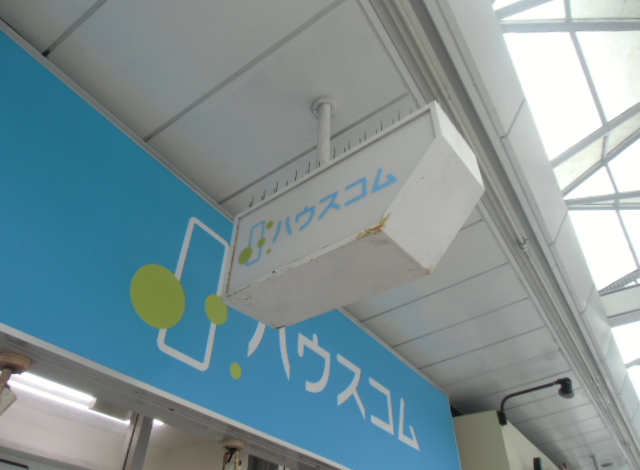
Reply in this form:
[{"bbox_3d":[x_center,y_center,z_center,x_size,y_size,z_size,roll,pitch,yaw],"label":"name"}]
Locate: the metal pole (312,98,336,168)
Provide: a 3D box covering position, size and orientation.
[{"bbox_3d":[0.017,-0.410,2.126,0.118,0.632,0.118,1,-37,1],"label":"metal pole"}]

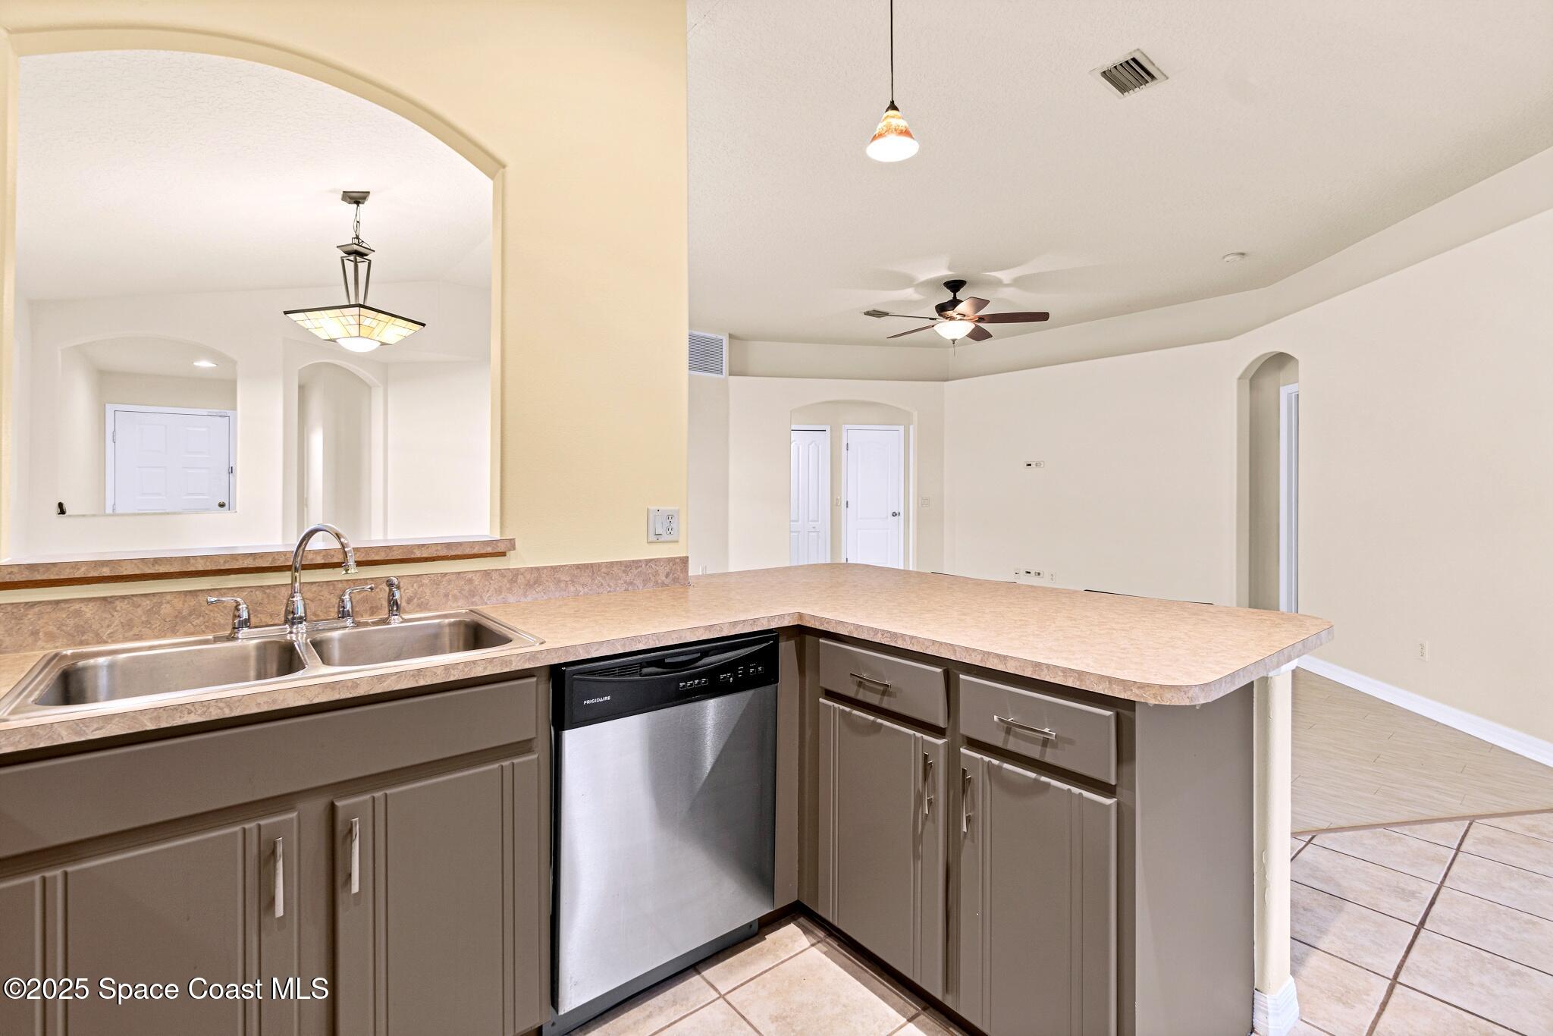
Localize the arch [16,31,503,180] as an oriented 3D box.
[{"bbox_3d":[-1.234,-1.097,1.682,0.980,0.150,0.125,-1,2,-38],"label":"arch"}]

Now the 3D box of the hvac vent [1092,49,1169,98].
[{"bbox_3d":[1.481,-1.850,2.716,0.290,0.030,0.190,-1,2,-38],"label":"hvac vent"}]

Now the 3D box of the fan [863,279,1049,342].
[{"bbox_3d":[1.465,-1.690,5.300,1.370,0.500,1.340,0,1,0],"label":"fan"}]

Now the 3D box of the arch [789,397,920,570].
[{"bbox_3d":[0.885,-0.212,7.530,1.510,2.290,0.130,0,2,-9],"label":"arch"}]

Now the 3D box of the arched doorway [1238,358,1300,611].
[{"bbox_3d":[3.823,-0.113,4.980,0.120,2.305,0.770,0,2,7],"label":"arched doorway"}]

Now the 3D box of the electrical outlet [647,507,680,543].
[{"bbox_3d":[-0.396,0.025,2.258,0.122,0.122,0.012,-1,2,-38],"label":"electrical outlet"}]

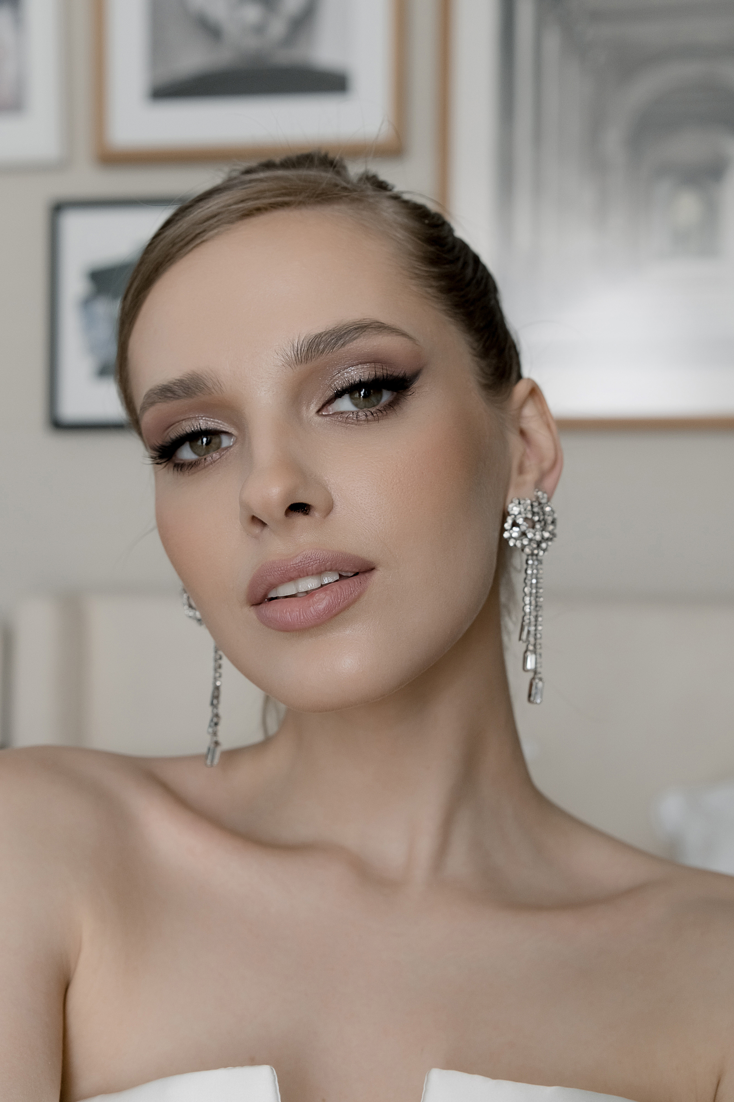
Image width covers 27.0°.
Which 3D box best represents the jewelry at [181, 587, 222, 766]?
[{"bbox_3d":[-0.067,0.051,0.665,0.012,0.085,0.024,-1,2,-37],"label":"jewelry"}]

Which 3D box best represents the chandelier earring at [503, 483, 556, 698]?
[{"bbox_3d":[0.066,0.018,0.615,0.024,0.086,0.012,-1,2,-23],"label":"chandelier earring"}]

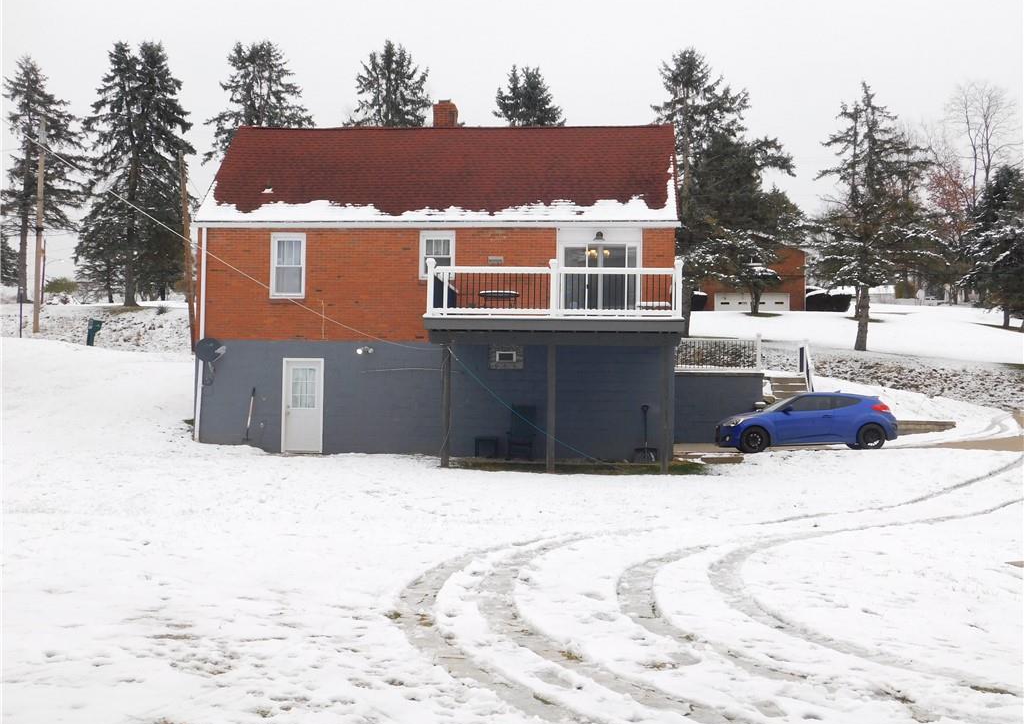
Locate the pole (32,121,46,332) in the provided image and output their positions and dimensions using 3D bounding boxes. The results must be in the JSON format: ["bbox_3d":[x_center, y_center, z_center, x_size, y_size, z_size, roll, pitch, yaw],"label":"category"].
[{"bbox_3d":[-19.589,-5.727,55.239,0.300,9.030,0.300,1,-3,4],"label":"pole"}]

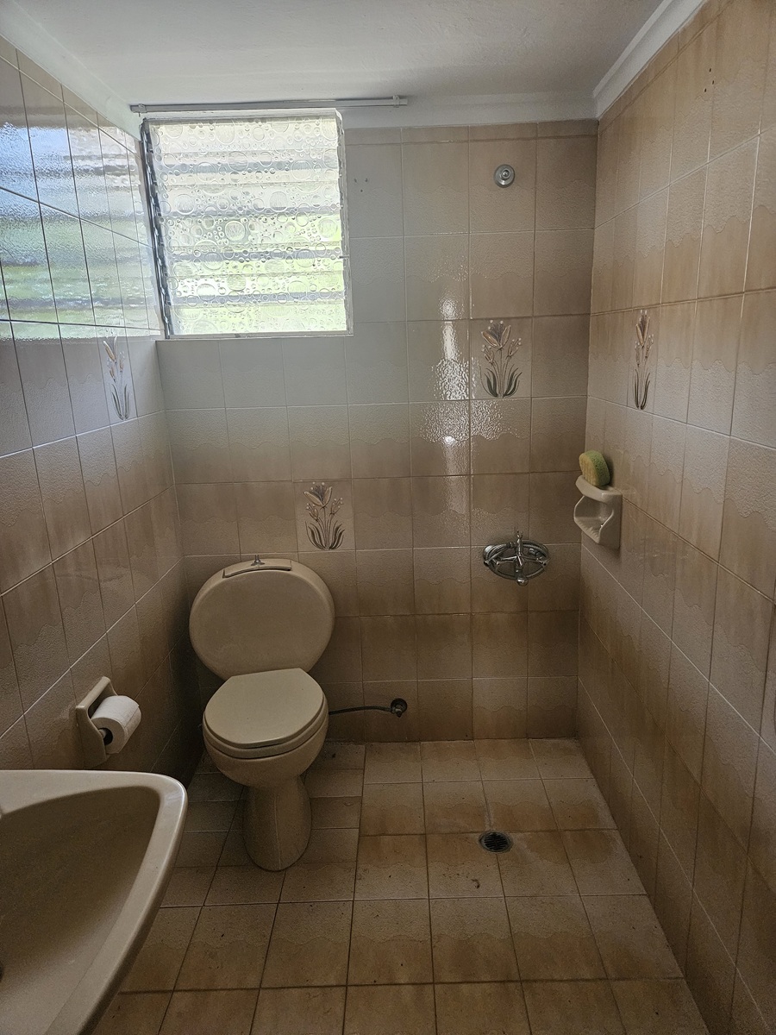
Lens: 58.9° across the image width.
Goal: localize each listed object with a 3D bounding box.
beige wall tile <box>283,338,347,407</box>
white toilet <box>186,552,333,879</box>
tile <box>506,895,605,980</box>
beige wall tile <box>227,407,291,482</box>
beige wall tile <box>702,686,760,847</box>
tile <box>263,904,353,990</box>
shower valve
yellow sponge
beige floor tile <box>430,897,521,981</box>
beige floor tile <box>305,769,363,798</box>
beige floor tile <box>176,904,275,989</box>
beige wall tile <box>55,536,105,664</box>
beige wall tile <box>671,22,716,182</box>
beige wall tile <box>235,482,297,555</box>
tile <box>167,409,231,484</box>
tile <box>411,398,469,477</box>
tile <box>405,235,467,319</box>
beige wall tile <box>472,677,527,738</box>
[{"bbox_3d":[-0.234,-0.475,2.231,0.199,0.212,0.010,-2,14,1],"label":"beige wall tile"},{"bbox_3d":[-0.373,0.569,2.122,0.481,0.775,0.650,-4,15,-8],"label":"white toilet"},{"bbox_3d":[0.411,1.049,1.717,0.199,0.010,0.249,-2,14,1],"label":"tile"},{"bbox_3d":[-0.425,-0.241,2.293,0.200,0.252,0.012,-2,16,1],"label":"beige wall tile"},{"bbox_3d":[0.669,0.483,1.342,0.010,0.251,0.200,-2,14,1],"label":"beige wall tile"},{"bbox_3d":[-0.194,1.069,1.731,0.200,0.010,0.251,-2,14,1],"label":"tile"},{"bbox_3d":[0.428,0.137,2.321,0.208,0.159,0.130,-2,14,1],"label":"shower valve"},{"bbox_3d":[0.608,-0.140,2.026,0.045,0.090,0.110,-5,15,-12],"label":"yellow sponge"},{"bbox_3d":[0.210,1.055,1.722,0.199,0.010,0.249,-2,14,1],"label":"beige floor tile"},{"bbox_3d":[-0.184,0.914,2.354,0.198,0.010,0.156,-2,14,1],"label":"beige floor tile"},{"bbox_3d":[-0.396,1.079,1.733,0.200,0.010,0.250,-2,14,1],"label":"beige floor tile"},{"bbox_3d":[-0.737,0.199,1.643,0.010,0.250,0.199,-2,14,1],"label":"beige wall tile"},{"bbox_3d":[0.623,-0.834,1.401,0.010,0.250,0.199,-2,14,1],"label":"beige wall tile"},{"bbox_3d":[-0.416,0.001,2.361,0.200,0.252,0.012,-2,16,1],"label":"beige wall tile"},{"bbox_3d":[-0.628,-0.239,2.311,0.199,0.250,0.010,-2,14,1],"label":"tile"},{"bbox_3d":[0.175,-0.264,2.294,0.200,0.251,0.010,-2,14,1],"label":"tile"},{"bbox_3d":[0.157,-0.754,2.166,0.199,0.250,0.010,-2,14,1],"label":"tile"},{"bbox_3d":[0.412,0.704,2.543,0.200,0.256,0.012,-2,16,1],"label":"beige wall tile"}]

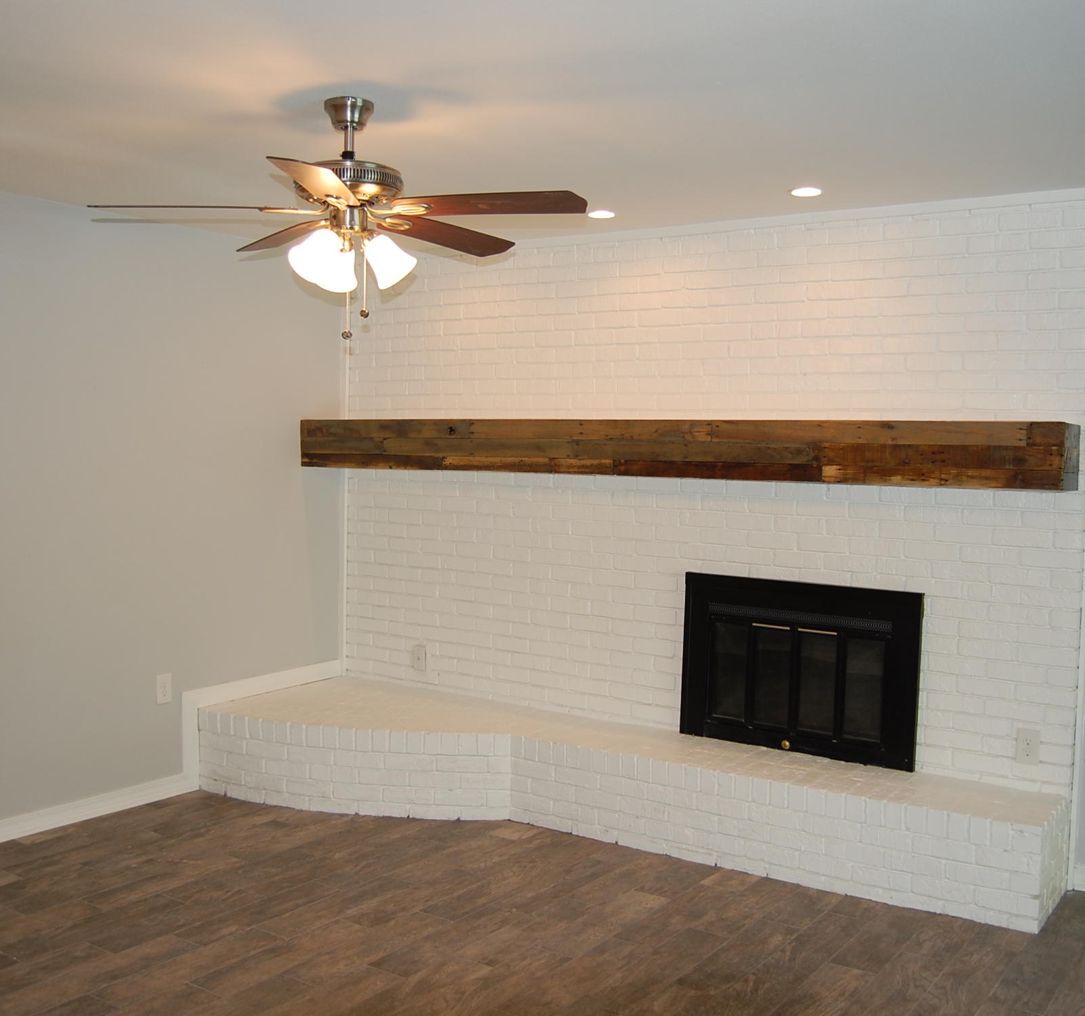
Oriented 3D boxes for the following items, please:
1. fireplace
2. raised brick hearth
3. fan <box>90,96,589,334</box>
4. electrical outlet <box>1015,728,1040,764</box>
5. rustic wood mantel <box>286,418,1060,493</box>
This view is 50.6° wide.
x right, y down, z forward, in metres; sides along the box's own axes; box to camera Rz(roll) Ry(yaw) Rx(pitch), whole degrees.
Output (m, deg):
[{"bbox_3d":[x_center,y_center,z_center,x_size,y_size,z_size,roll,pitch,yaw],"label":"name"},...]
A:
[{"bbox_3d":[0.977,0.627,4.480,0.960,0.672,0.050,3,4,32],"label":"fireplace"},{"bbox_3d":[0.144,1.114,4.493,3.352,0.350,0.936,3,3,33],"label":"raised brick hearth"},{"bbox_3d":[-0.512,-0.750,2.985,1.300,0.605,1.300,3,4,32],"label":"fan"},{"bbox_3d":[1.710,0.844,4.051,0.074,0.119,0.010,3,4,32],"label":"electrical outlet"},{"bbox_3d":[0.338,-0.241,4.721,3.370,0.223,0.260,3,4,32],"label":"rustic wood mantel"}]

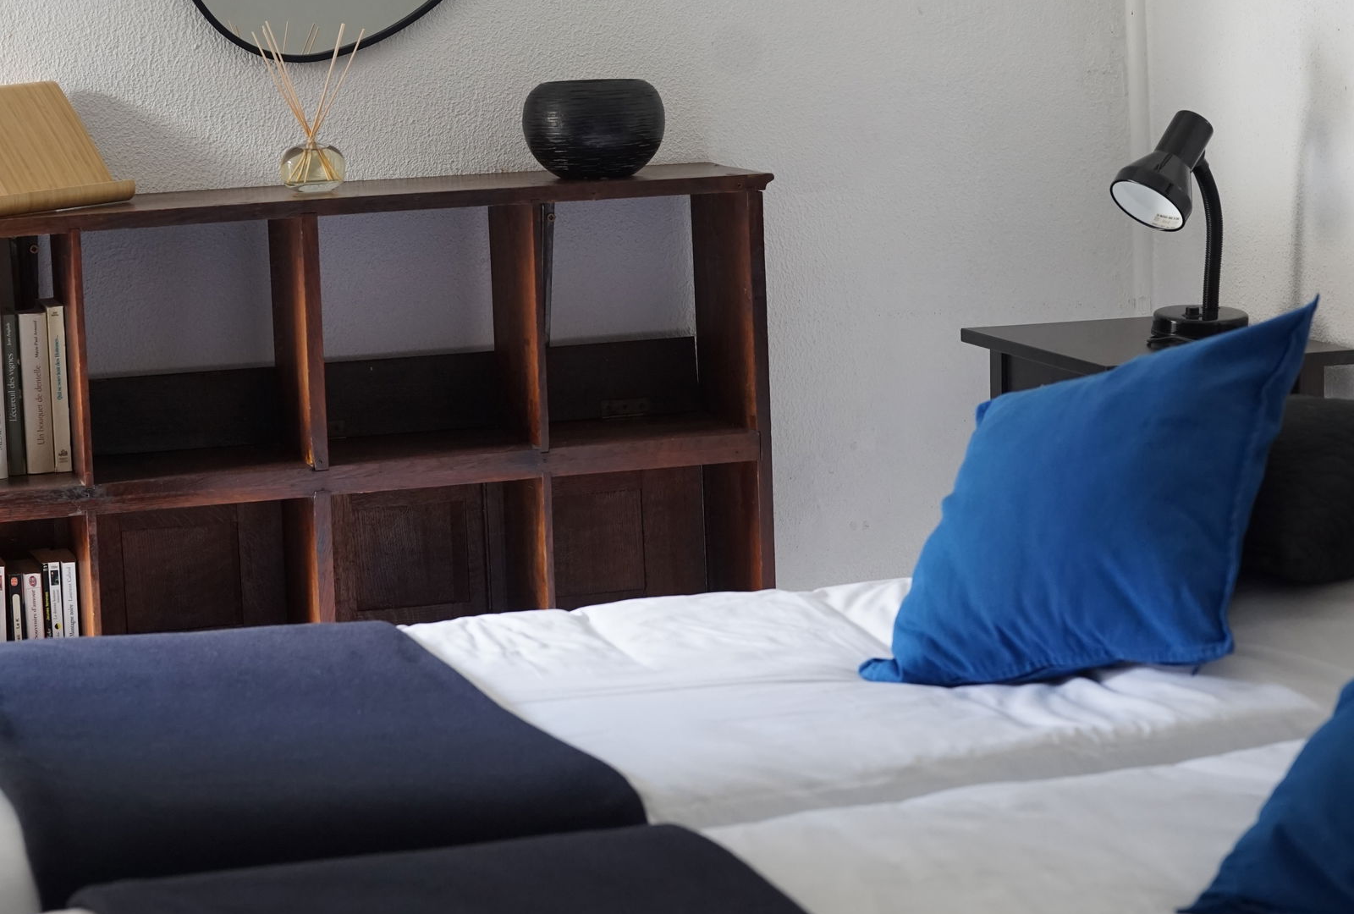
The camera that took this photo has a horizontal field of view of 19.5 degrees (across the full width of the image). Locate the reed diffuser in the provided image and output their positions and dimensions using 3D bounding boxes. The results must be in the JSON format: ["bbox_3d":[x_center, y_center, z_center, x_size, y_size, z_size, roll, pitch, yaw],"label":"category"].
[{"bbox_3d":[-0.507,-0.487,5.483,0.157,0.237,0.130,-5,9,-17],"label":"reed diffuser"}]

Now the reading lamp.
[{"bbox_3d":[0.717,-0.329,5.627,0.226,0.328,0.138,-10,12,-44],"label":"reading lamp"}]

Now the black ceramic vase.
[{"bbox_3d":[-0.124,-0.460,5.553,0.199,0.134,0.199,-2,8,0],"label":"black ceramic vase"}]

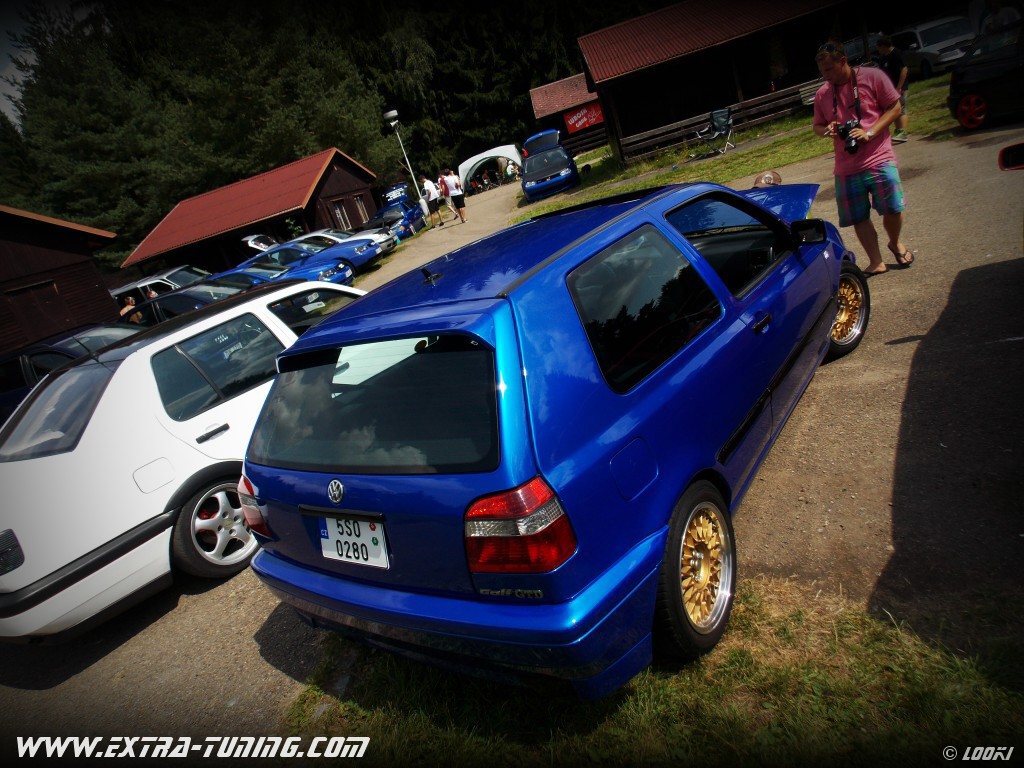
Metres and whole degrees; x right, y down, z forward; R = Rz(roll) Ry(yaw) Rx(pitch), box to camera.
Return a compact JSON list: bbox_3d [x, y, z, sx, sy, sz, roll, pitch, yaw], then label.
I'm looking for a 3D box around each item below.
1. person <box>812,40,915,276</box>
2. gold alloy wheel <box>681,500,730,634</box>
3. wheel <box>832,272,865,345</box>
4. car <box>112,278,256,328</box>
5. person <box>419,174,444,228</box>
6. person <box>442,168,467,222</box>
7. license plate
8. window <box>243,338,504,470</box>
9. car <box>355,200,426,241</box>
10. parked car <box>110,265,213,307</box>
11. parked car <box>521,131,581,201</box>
[{"bbox_3d":[2.624,-1.665,5.101,0.450,1.730,0.580,-32,22,-37],"label":"person"},{"bbox_3d":[0.583,0.602,2.268,0.170,0.425,0.425,-3,23,39],"label":"gold alloy wheel"},{"bbox_3d":[1.945,-0.449,4.110,0.425,0.425,0.170,-29,21,-32],"label":"wheel"},{"bbox_3d":[-6.946,-1.524,15.260,4.100,1.400,1.700,-13,18,16],"label":"car"},{"bbox_3d":[-2.741,-6.102,22.849,0.420,1.770,0.520,2,26,47],"label":"person"},{"bbox_3d":[-1.928,-6.239,22.637,0.520,1.770,0.420,-19,17,-4],"label":"person"},{"bbox_3d":[-0.499,0.486,2.122,0.320,0.152,0.015,-3,5,39],"label":"license plate"},{"bbox_3d":[-0.490,0.079,2.184,1.200,0.400,0.090,-3,-15,39],"label":"window"},{"bbox_3d":[-4.550,-6.133,25.670,1.700,1.420,4.000,-15,18,10],"label":"car"},{"bbox_3d":[-9.828,-2.655,20.605,4.300,1.520,1.720,-12,19,20],"label":"parked car"},{"bbox_3d":[1.115,-6.804,21.238,1.700,1.900,4.000,-15,18,10],"label":"parked car"}]

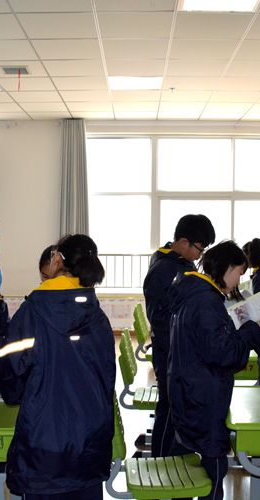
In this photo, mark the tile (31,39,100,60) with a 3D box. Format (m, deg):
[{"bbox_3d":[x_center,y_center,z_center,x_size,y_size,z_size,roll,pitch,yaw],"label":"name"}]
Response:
[{"bbox_3d":[-0.554,-1.805,5.049,0.600,0.020,0.600,0,2,1],"label":"tile"}]

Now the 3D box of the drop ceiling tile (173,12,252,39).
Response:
[{"bbox_3d":[0.643,-1.773,4.436,0.600,0.020,0.600,0,2,1],"label":"drop ceiling tile"}]

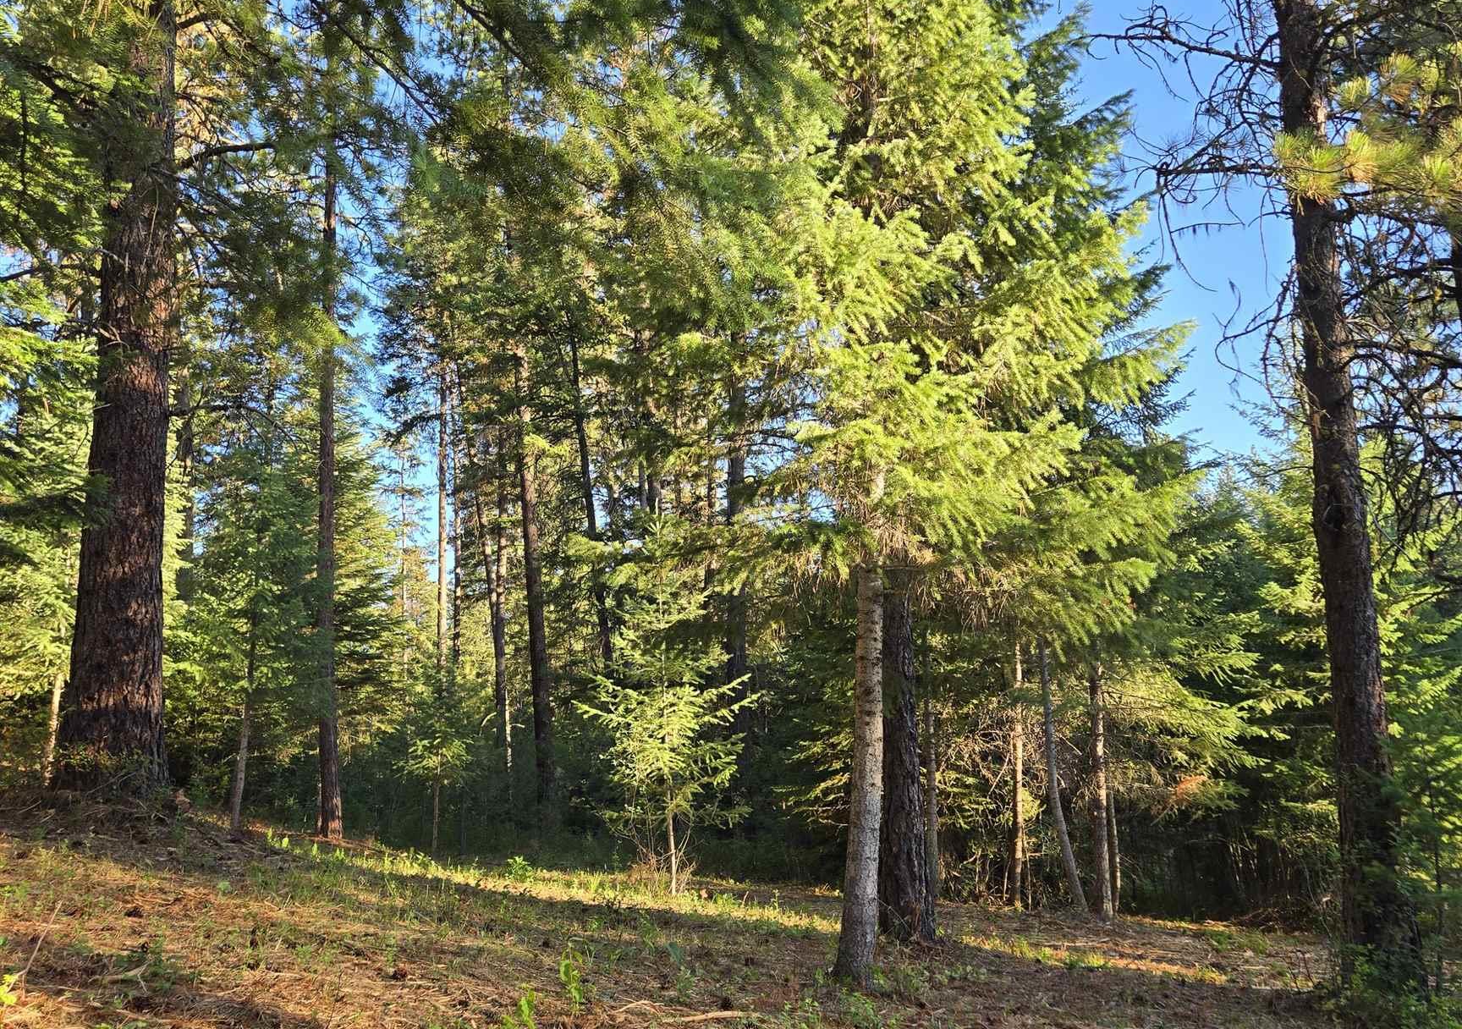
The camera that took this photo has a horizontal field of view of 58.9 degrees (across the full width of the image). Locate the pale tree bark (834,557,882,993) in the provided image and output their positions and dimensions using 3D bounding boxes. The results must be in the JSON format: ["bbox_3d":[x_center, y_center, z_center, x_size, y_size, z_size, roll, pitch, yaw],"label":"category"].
[{"bbox_3d":[0.738,1.420,7.220,0.220,2.330,0.220,2,-6,6],"label":"pale tree bark"}]

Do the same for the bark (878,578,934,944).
[{"bbox_3d":[1.100,1.577,8.430,0.310,2.320,0.310,-2,-6,7],"label":"bark"}]

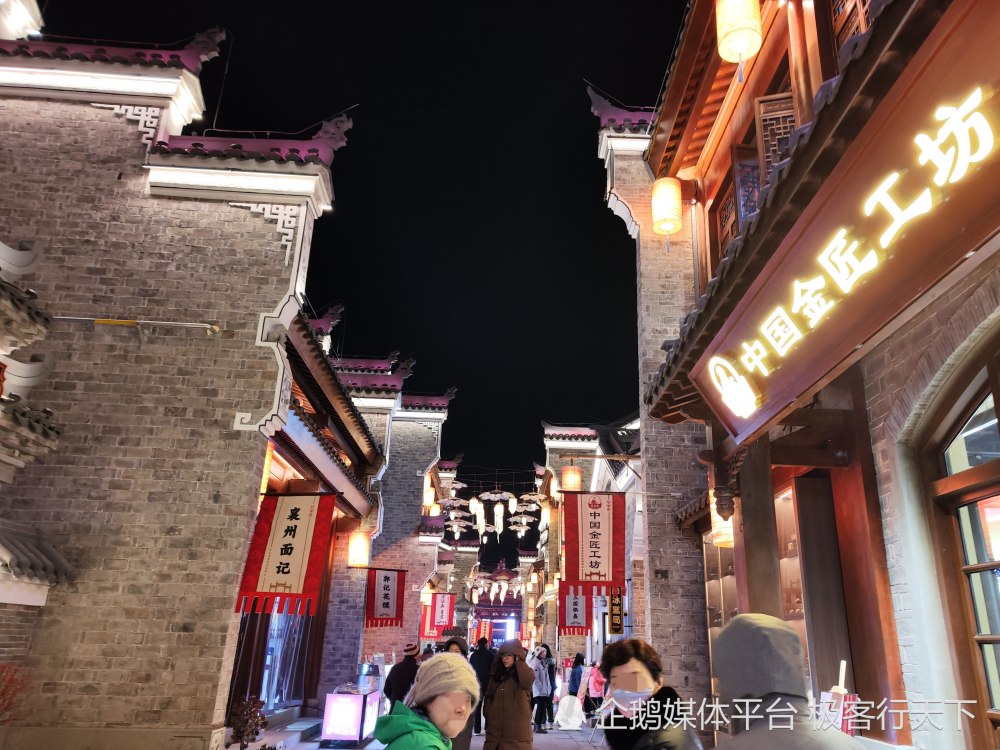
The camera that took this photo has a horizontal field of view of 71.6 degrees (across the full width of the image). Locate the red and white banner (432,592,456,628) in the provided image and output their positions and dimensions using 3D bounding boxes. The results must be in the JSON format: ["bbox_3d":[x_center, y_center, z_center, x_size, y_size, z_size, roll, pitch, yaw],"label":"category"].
[{"bbox_3d":[-1.813,7.567,22.152,0.729,1.116,0.040,4,-22,1],"label":"red and white banner"}]

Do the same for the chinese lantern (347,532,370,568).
[{"bbox_3d":[-3.143,3.908,15.464,0.450,0.750,0.450,3,-20,0],"label":"chinese lantern"}]

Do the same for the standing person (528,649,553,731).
[{"bbox_3d":[0.953,6.938,15.345,0.360,1.704,0.500,-9,-25,30],"label":"standing person"}]

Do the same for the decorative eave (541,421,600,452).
[{"bbox_3d":[2.536,2.242,25.269,2.070,1.050,0.650,4,-22,1],"label":"decorative eave"}]

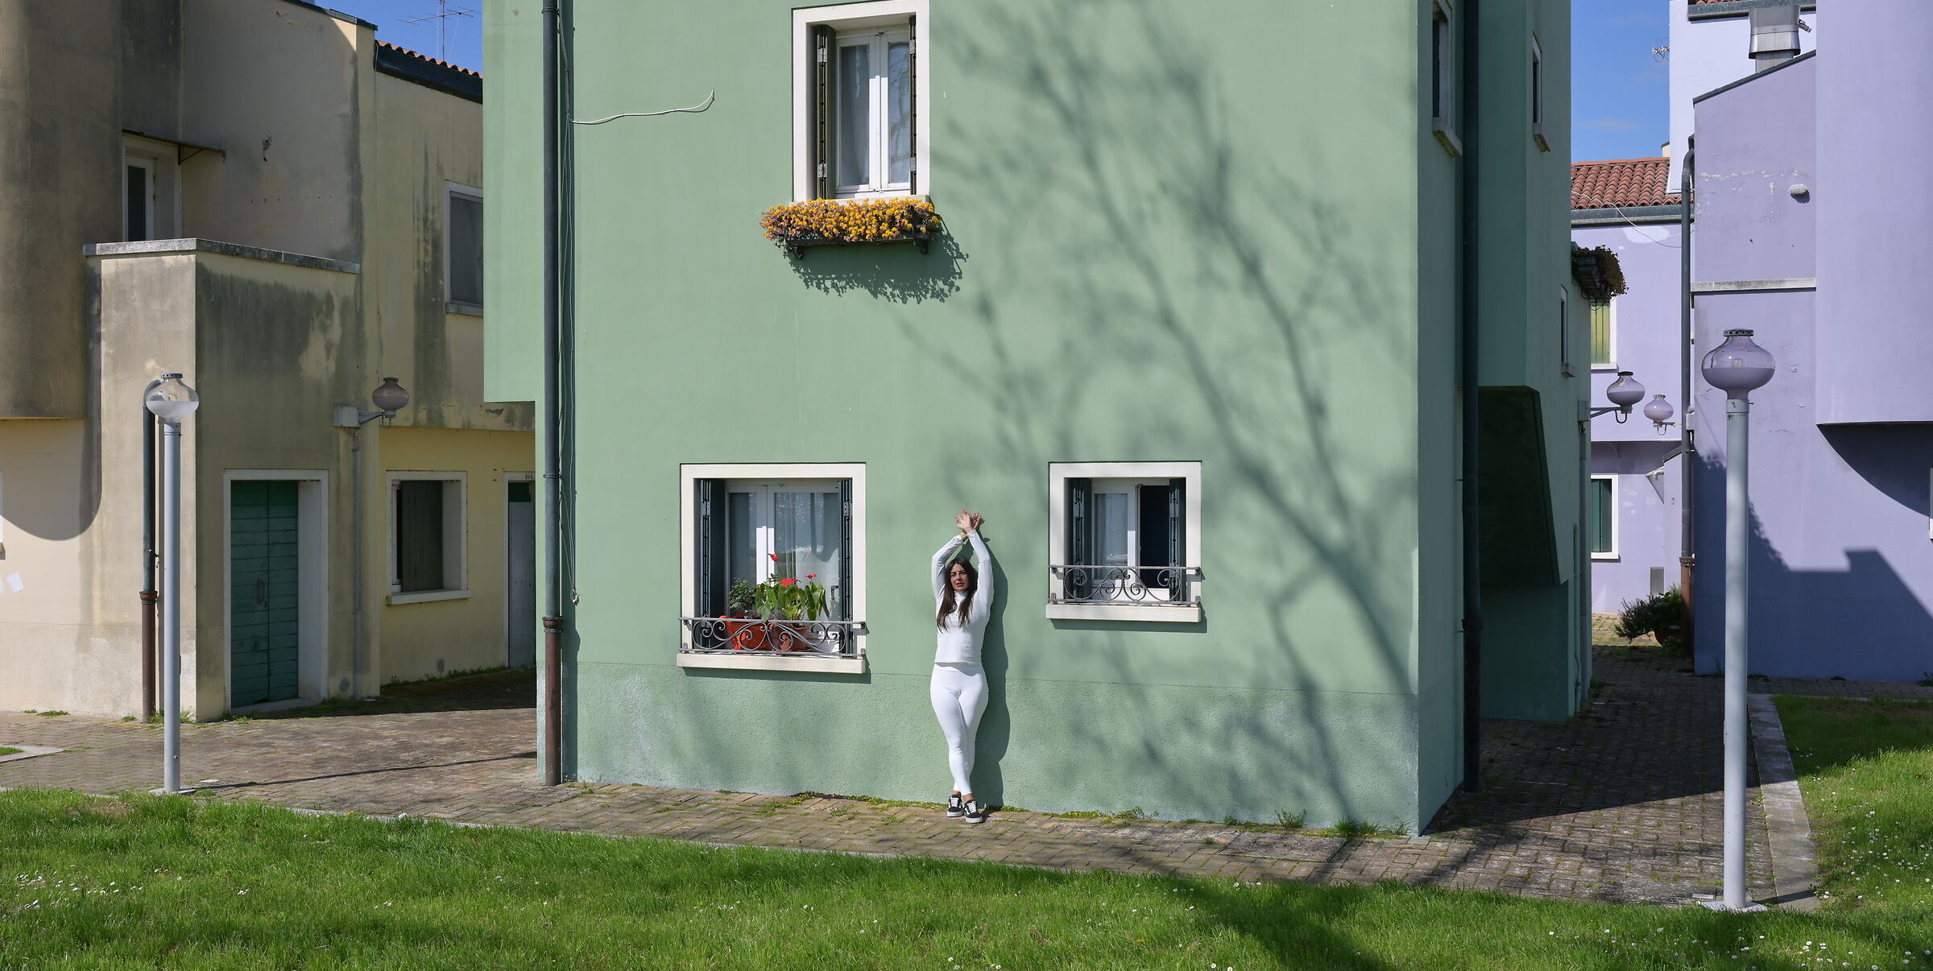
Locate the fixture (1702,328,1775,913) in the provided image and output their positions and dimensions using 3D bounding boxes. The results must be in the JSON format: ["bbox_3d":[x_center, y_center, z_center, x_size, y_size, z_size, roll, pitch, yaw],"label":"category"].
[{"bbox_3d":[3.847,0.664,9.401,0.370,2.893,0.370,0,0,21],"label":"fixture"}]

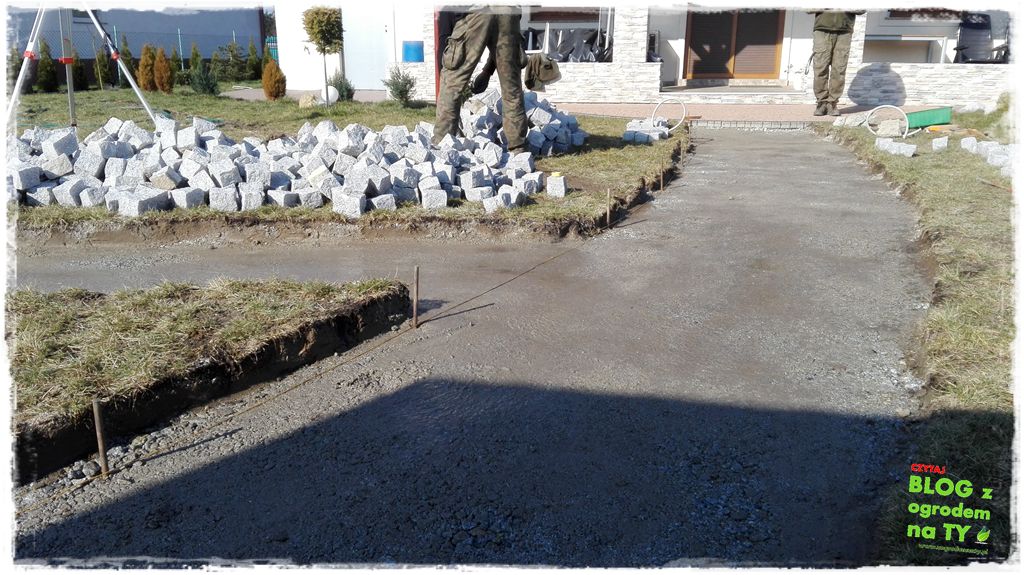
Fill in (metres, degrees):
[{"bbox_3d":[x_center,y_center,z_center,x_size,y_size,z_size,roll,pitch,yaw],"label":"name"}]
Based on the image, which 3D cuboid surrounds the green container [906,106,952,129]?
[{"bbox_3d":[4.060,-1.664,7.150,0.460,0.170,0.300,-3,19,-8],"label":"green container"}]

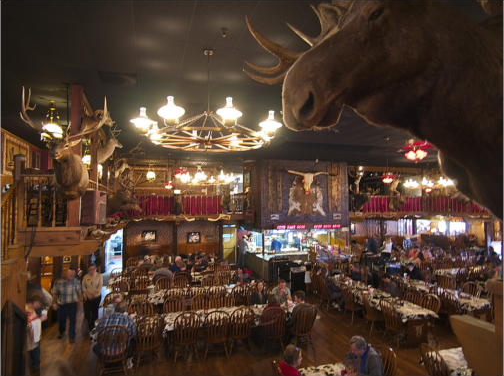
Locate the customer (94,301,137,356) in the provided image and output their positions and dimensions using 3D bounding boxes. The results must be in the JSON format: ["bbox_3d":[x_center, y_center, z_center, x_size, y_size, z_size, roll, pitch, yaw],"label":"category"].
[{"bbox_3d":[-2.520,2.907,6.619,0.660,1.320,0.850,1,-3,-12],"label":"customer"}]

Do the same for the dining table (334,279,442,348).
[{"bbox_3d":[3.297,3.299,9.548,0.850,0.760,3.800,1,-2,-13],"label":"dining table"}]

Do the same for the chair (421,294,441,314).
[{"bbox_3d":[4.296,3.159,8.643,0.560,1.010,0.510,1,-3,-23],"label":"chair"}]

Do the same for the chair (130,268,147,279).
[{"bbox_3d":[-3.929,3.319,12.022,0.510,1.010,0.560,1,-3,-14],"label":"chair"}]

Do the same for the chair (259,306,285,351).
[{"bbox_3d":[0.396,3.096,7.795,0.500,1.020,0.540,1,-2,-13],"label":"chair"}]

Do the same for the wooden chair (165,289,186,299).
[{"bbox_3d":[-2.055,3.127,9.306,0.500,0.980,0.560,1,-3,-12],"label":"wooden chair"}]

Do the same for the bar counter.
[{"bbox_3d":[1.200,3.472,15.353,2.150,1.020,2.400,1,-3,-16],"label":"bar counter"}]

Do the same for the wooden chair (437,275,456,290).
[{"bbox_3d":[5.809,3.195,10.591,0.560,0.980,0.500,2,-4,-38],"label":"wooden chair"}]

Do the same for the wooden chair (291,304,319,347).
[{"bbox_3d":[1.082,3.045,7.764,0.500,0.980,0.560,2,-4,-30],"label":"wooden chair"}]

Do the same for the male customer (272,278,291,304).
[{"bbox_3d":[0.780,3.070,9.034,0.540,1.290,0.750,1,-2,-14],"label":"male customer"}]

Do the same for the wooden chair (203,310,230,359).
[{"bbox_3d":[-0.759,3.026,7.409,0.500,0.980,0.560,1,-3,-11],"label":"wooden chair"}]

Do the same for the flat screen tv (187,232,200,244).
[{"bbox_3d":[-3.009,2.574,18.055,0.660,0.540,0.120,1,-2,-13],"label":"flat screen tv"}]

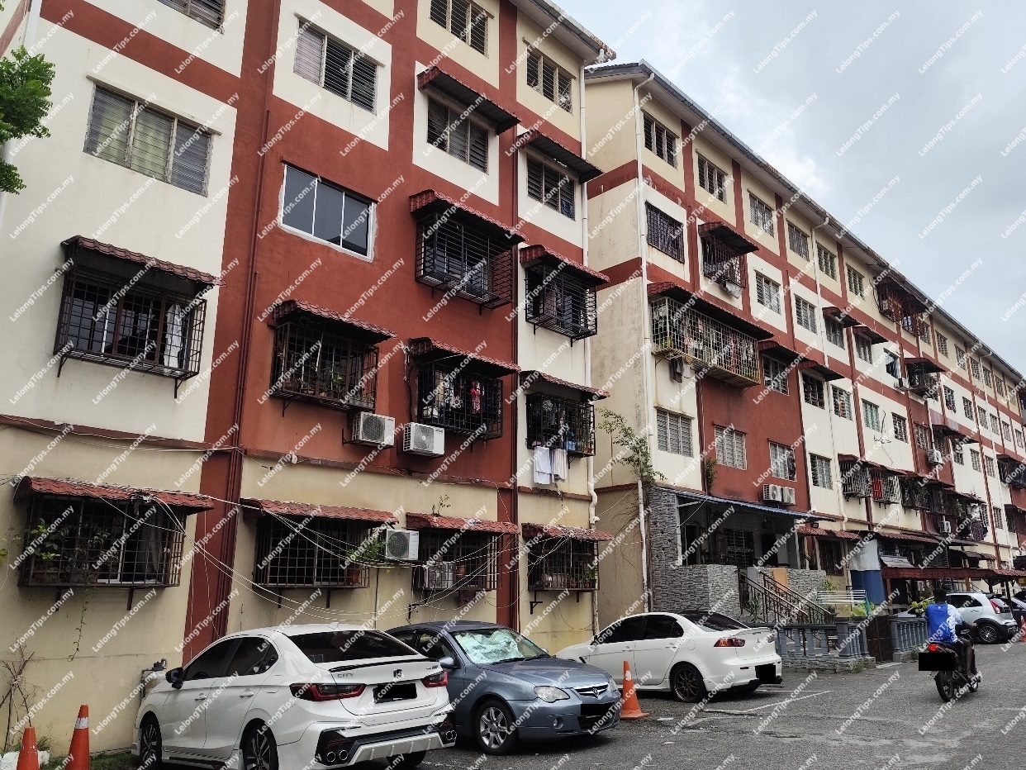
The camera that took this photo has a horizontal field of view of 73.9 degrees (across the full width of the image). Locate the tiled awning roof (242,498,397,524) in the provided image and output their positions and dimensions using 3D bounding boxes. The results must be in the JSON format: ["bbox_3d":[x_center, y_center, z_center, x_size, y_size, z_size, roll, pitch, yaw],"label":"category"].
[{"bbox_3d":[-2.913,1.949,10.499,2.190,0.330,0.820,15,-22,-42],"label":"tiled awning roof"}]

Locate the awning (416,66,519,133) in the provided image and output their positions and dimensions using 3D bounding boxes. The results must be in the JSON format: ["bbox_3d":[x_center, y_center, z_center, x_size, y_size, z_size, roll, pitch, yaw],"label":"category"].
[{"bbox_3d":[-0.910,-6.240,15.093,0.700,0.350,2.470,-14,-19,42],"label":"awning"}]

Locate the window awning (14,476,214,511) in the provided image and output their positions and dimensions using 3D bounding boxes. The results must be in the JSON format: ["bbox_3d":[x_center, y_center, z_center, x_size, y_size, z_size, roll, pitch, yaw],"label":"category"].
[{"bbox_3d":[-4.977,1.387,8.601,2.070,0.320,0.820,15,-22,-42],"label":"window awning"}]

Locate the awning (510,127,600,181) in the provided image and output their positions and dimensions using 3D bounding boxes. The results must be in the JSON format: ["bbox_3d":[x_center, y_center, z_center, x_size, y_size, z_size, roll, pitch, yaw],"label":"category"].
[{"bbox_3d":[1.242,-5.804,17.325,0.705,0.314,2.412,-14,-20,43],"label":"awning"}]

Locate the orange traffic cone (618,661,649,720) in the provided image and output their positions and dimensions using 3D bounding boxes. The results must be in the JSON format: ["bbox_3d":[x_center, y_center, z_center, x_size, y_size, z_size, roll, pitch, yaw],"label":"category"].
[{"bbox_3d":[1.716,4.407,9.900,0.390,0.730,0.390,-7,-18,24],"label":"orange traffic cone"}]

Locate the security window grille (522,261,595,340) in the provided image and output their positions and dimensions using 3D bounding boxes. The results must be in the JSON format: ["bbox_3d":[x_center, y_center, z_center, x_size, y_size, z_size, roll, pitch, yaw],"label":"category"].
[{"bbox_3d":[1.141,-1.877,15.793,1.760,1.190,0.590,15,-22,-42],"label":"security window grille"}]

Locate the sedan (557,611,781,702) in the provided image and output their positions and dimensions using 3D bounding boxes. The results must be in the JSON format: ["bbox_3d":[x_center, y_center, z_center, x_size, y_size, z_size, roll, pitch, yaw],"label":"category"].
[{"bbox_3d":[2.740,5.100,13.100,1.760,1.480,4.570,11,-18,-39],"label":"sedan"}]

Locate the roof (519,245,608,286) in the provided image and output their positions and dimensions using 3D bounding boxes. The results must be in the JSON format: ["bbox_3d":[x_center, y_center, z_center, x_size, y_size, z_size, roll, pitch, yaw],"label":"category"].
[{"bbox_3d":[1.249,-2.851,16.423,0.910,0.447,2.192,-14,-20,43],"label":"roof"}]

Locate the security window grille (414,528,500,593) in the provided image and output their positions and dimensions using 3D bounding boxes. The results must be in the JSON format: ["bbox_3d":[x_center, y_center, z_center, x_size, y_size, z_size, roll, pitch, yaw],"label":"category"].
[{"bbox_3d":[-1.028,3.236,12.710,0.420,1.070,1.790,-14,-19,42],"label":"security window grille"}]

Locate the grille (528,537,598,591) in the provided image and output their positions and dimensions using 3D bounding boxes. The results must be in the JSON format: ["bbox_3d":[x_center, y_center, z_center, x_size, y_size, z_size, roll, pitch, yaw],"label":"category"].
[{"bbox_3d":[1.133,3.920,14.903,0.450,1.058,1.848,-14,-20,43],"label":"grille"}]

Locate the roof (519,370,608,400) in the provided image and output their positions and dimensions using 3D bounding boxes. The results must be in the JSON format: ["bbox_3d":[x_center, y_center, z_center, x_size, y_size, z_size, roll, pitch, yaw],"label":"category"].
[{"bbox_3d":[1.276,0.042,15.828,0.630,0.340,2.550,-14,-19,42],"label":"roof"}]

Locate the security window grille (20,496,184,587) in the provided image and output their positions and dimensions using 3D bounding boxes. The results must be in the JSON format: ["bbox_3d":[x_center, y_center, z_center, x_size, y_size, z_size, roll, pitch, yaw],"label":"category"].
[{"bbox_3d":[-5.089,1.981,8.551,1.650,1.030,0.500,15,-22,-42],"label":"security window grille"}]

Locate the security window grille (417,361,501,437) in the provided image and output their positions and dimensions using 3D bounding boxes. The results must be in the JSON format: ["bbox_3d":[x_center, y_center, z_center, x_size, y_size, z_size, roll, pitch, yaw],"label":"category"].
[{"bbox_3d":[-1.019,0.347,13.539,0.469,1.155,1.813,-14,-20,43],"label":"security window grille"}]

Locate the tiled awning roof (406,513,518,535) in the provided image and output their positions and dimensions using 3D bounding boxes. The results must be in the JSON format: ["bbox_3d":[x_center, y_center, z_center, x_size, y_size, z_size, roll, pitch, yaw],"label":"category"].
[{"bbox_3d":[-0.870,2.518,12.425,2.060,0.300,0.750,15,-22,-42],"label":"tiled awning roof"}]

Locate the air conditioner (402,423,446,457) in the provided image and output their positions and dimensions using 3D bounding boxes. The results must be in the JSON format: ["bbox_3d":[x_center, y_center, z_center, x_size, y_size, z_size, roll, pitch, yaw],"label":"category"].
[{"bbox_3d":[-1.663,1.014,12.609,0.275,0.485,0.780,-14,-20,43],"label":"air conditioner"}]

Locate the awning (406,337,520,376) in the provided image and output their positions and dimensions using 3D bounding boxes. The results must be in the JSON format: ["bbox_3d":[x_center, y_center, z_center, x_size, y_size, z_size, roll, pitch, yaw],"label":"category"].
[{"bbox_3d":[-0.890,-0.573,13.756,0.678,0.327,2.335,-14,-20,43],"label":"awning"}]

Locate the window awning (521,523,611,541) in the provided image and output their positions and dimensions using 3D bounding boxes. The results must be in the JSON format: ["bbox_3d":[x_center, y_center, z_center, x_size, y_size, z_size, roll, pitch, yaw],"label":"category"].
[{"bbox_3d":[1.235,3.234,14.994,0.710,0.305,2.205,-14,-20,43],"label":"window awning"}]

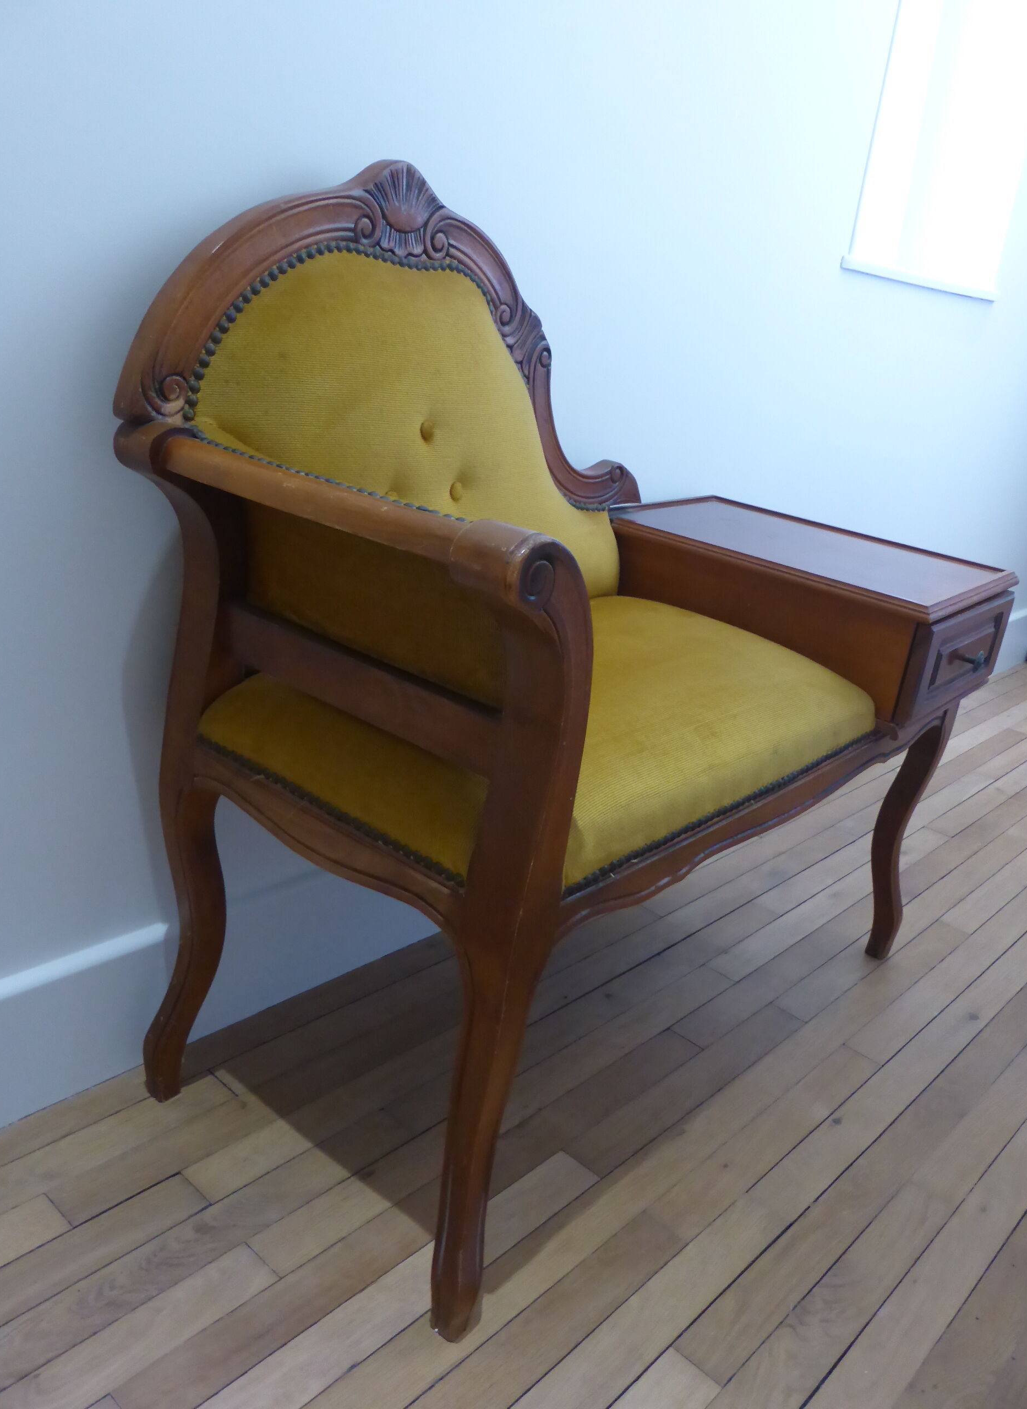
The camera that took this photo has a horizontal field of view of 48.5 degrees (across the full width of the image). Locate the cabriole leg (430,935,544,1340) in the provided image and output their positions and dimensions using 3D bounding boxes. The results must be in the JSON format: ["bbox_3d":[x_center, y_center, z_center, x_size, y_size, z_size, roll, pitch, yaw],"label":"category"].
[{"bbox_3d":[-0.027,0.328,0.853,0.055,0.362,0.055,21,24,35],"label":"cabriole leg"}]

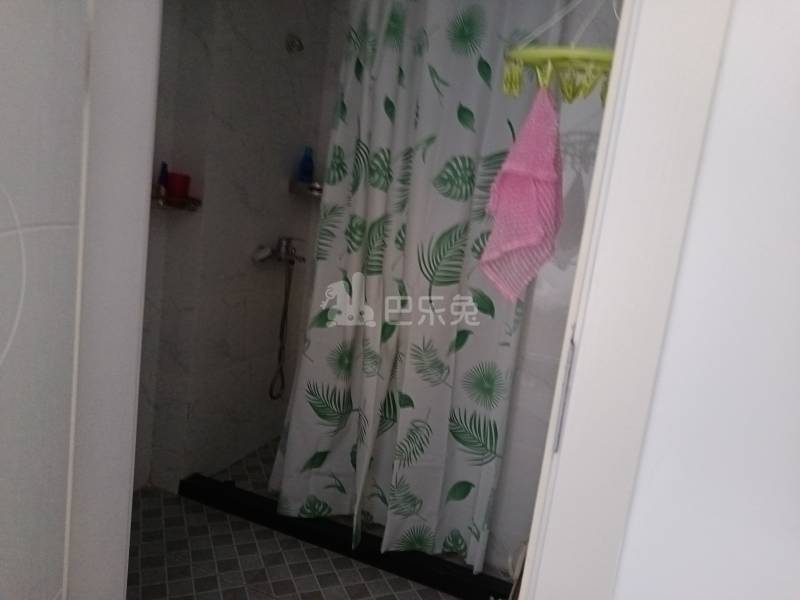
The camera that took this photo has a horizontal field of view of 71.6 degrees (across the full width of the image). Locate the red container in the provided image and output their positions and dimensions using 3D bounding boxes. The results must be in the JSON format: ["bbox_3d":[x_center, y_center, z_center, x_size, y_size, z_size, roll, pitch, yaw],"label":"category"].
[{"bbox_3d":[-0.781,-0.399,1.950,0.085,0.092,0.085,10,8,19],"label":"red container"}]

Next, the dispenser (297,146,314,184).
[{"bbox_3d":[-0.425,-0.617,2.543,0.069,0.170,0.059,6,8,-12],"label":"dispenser"}]

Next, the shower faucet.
[{"bbox_3d":[-0.502,-0.215,2.427,0.145,0.116,0.207,10,8,19],"label":"shower faucet"}]

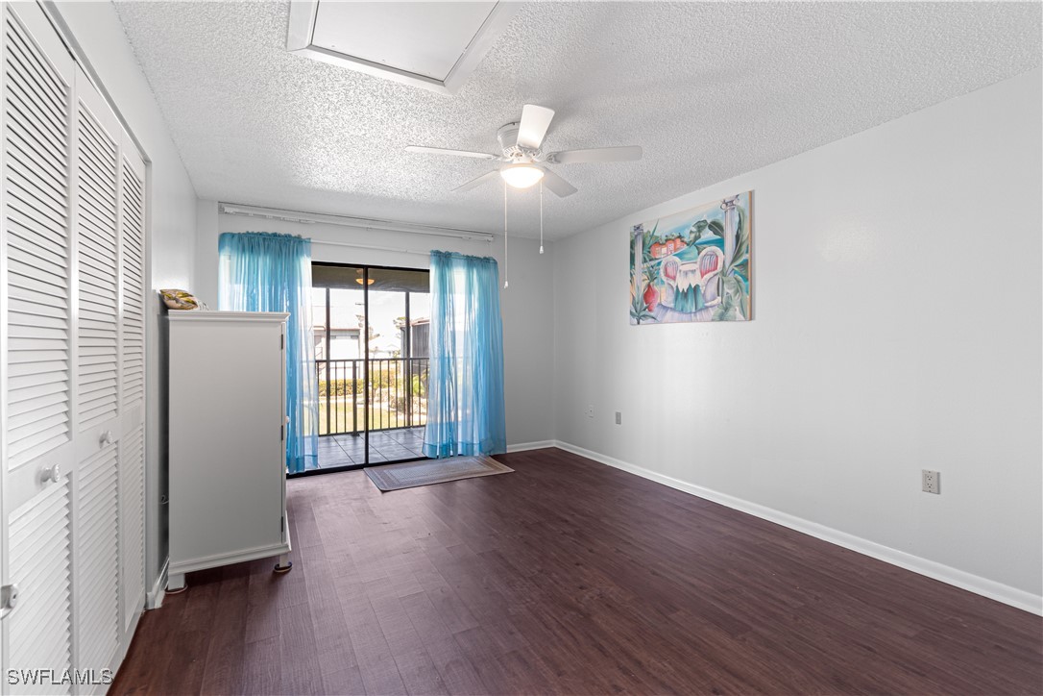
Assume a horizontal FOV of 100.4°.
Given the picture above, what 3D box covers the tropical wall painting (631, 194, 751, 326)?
[{"bbox_3d":[1.329,-0.673,3.599,0.030,0.930,1.170,0,0,-31],"label":"tropical wall painting"}]

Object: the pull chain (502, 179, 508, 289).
[{"bbox_3d":[-0.097,-0.663,2.510,0.020,0.640,0.020,0,0,0],"label":"pull chain"}]

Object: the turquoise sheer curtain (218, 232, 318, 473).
[{"bbox_3d":[-2.202,0.086,3.814,0.756,2.096,0.120,0,0,-27],"label":"turquoise sheer curtain"}]

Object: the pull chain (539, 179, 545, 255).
[{"bbox_3d":[0.117,-0.760,2.510,0.020,0.445,0.020,0,0,0],"label":"pull chain"}]

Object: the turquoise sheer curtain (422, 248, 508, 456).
[{"bbox_3d":[-0.585,0.088,4.638,0.939,2.176,0.130,0,0,-27],"label":"turquoise sheer curtain"}]

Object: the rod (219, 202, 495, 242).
[{"bbox_3d":[-1.425,-1.192,4.233,2.508,0.090,0.075,0,0,-27],"label":"rod"}]

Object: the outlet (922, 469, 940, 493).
[{"bbox_3d":[2.137,0.699,2.266,0.010,0.115,0.071,0,0,-31],"label":"outlet"}]

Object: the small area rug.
[{"bbox_3d":[-0.779,1.186,4.229,1.280,0.012,0.760,0,0,-28],"label":"small area rug"}]

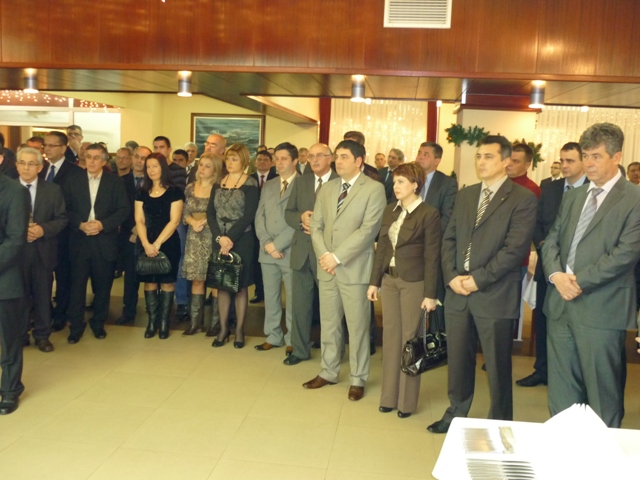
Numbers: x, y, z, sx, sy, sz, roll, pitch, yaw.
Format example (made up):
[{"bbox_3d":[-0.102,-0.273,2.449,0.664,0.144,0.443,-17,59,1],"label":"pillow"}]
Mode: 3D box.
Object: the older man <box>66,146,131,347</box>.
[{"bbox_3d":[-2.015,0.020,5.469,0.550,1.734,0.380,2,7,-9],"label":"older man"}]

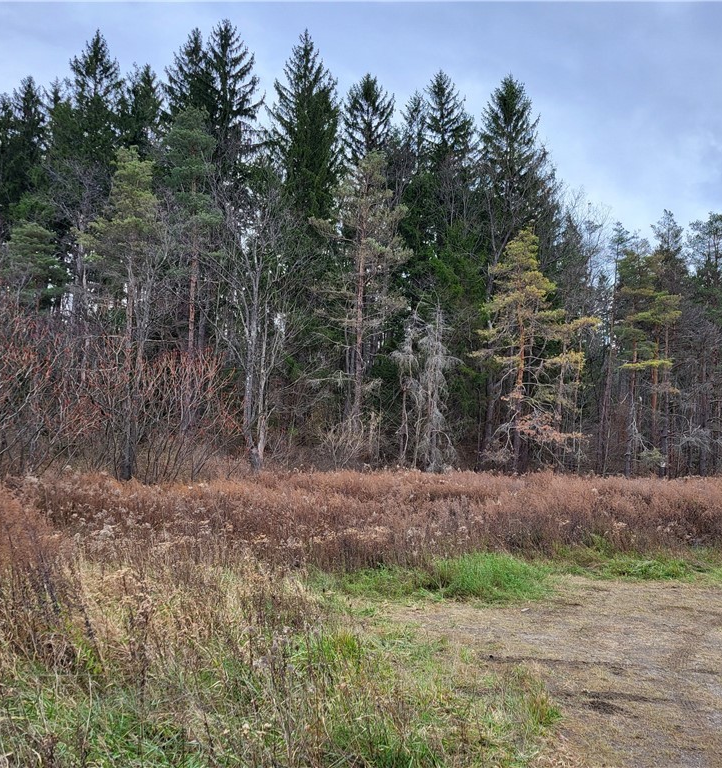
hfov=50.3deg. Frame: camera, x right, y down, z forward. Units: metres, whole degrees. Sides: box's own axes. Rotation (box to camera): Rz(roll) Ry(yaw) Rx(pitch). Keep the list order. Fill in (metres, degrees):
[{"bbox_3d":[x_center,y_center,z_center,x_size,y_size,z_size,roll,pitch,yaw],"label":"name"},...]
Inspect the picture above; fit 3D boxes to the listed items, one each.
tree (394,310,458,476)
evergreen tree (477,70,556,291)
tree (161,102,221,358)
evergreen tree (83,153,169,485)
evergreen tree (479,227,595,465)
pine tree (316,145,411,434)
[{"bbox_3d":[2.606,0.745,31.079,2.590,7.870,2.460,0,-6,0],"label":"tree"},{"bbox_3d":[8.446,-5.753,41.775,4.870,22.920,4.630,0,-6,0],"label":"evergreen tree"},{"bbox_3d":[-7.661,-3.915,34.557,3.060,17.830,2.910,0,-6,0],"label":"tree"},{"bbox_3d":[-8.603,-2.245,27.859,3.040,13.180,2.890,0,-6,0],"label":"evergreen tree"},{"bbox_3d":[7.170,-0.926,31.245,4.880,11.230,4.630,0,-6,0],"label":"evergreen tree"},{"bbox_3d":[0.067,-2.869,34.453,4.210,15.730,4.000,0,-6,0],"label":"pine tree"}]

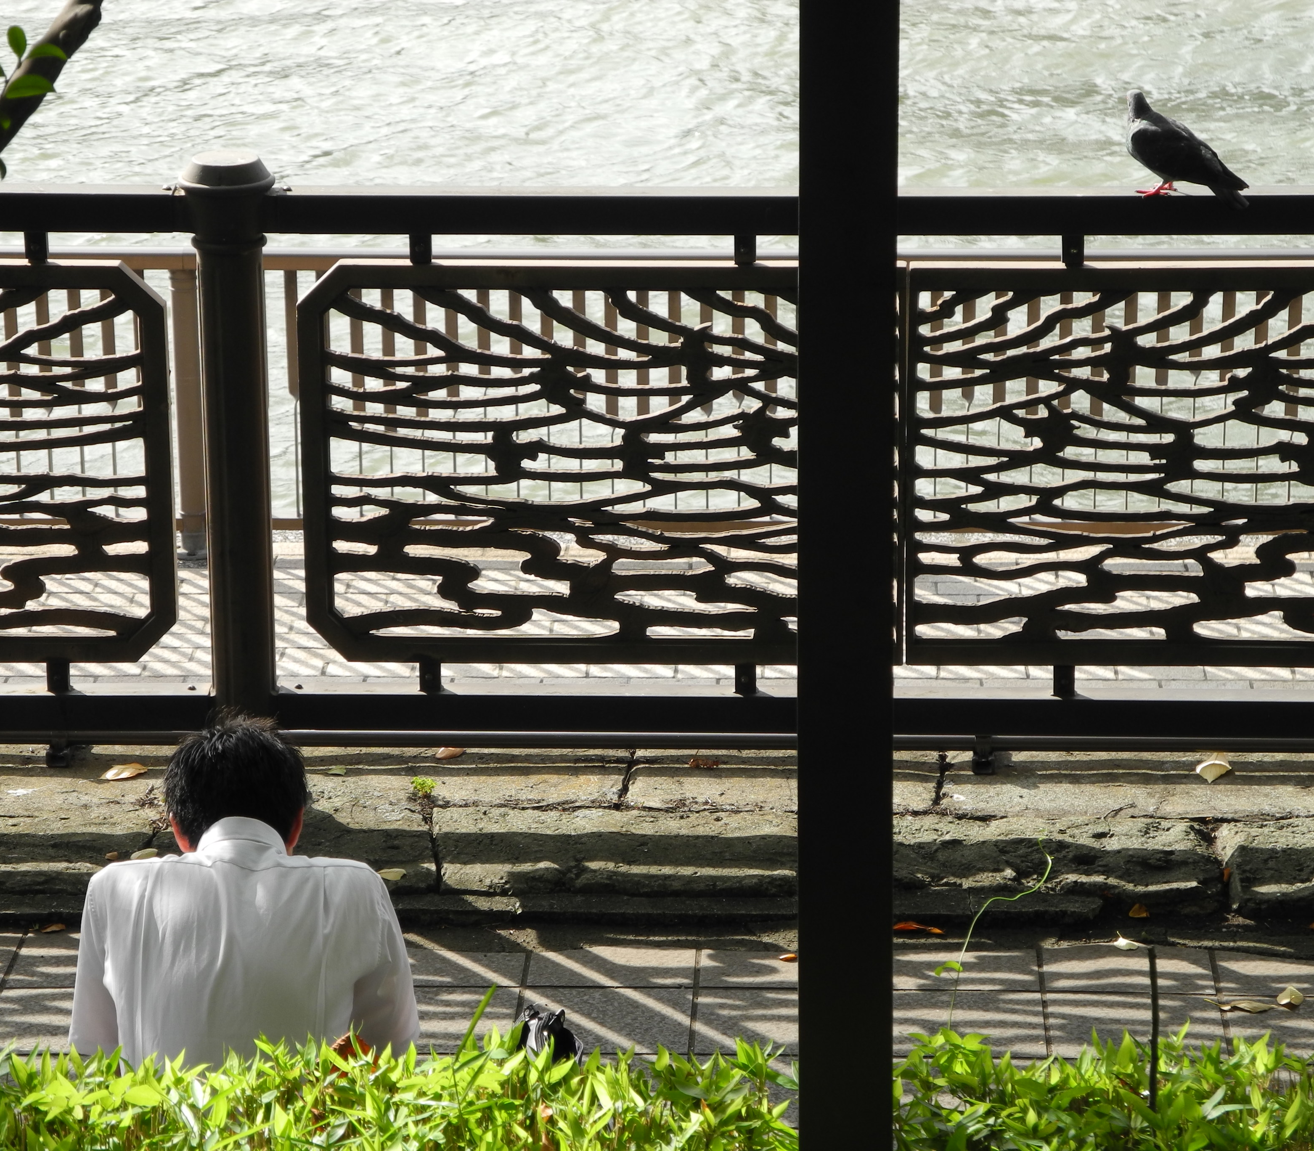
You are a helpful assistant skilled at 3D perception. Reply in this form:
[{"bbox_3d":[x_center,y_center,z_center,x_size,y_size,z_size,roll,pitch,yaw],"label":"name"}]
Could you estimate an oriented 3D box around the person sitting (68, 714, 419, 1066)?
[{"bbox_3d":[-0.588,0.703,7.668,0.500,1.040,0.700,0,18,0],"label":"person sitting"}]

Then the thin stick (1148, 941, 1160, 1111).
[{"bbox_3d":[0.680,0.624,7.219,0.013,0.270,0.013,-1,17,0],"label":"thin stick"}]

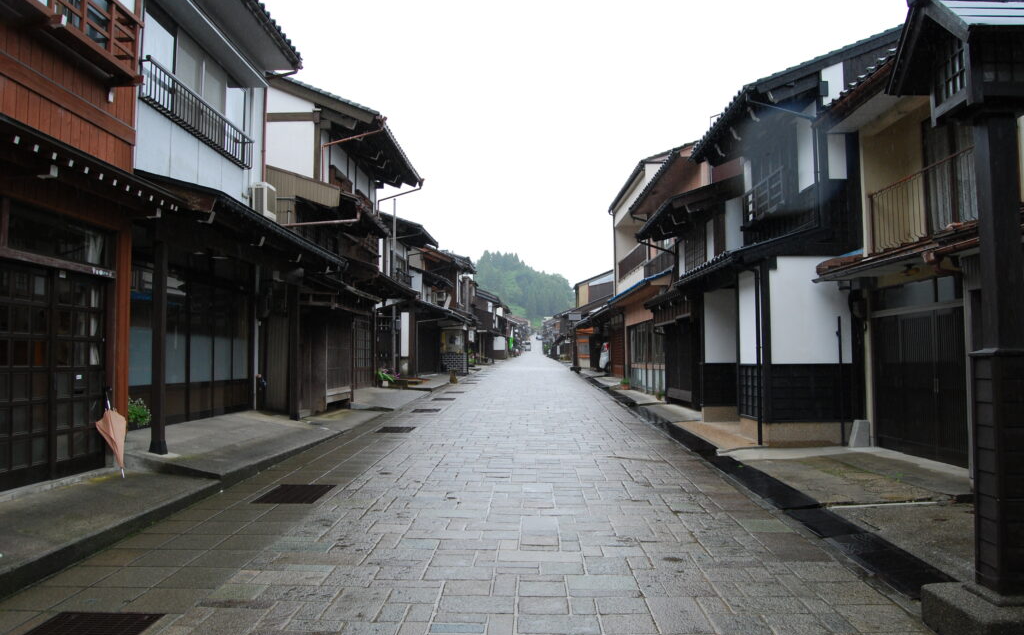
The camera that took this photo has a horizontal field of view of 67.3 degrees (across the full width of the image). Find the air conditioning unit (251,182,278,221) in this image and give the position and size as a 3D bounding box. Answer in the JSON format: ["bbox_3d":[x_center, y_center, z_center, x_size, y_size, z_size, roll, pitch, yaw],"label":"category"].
[{"bbox_3d":[-4.041,-1.849,12.585,0.260,0.570,0.600,0,-3,0],"label":"air conditioning unit"}]

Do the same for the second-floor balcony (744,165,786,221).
[{"bbox_3d":[4.482,-2.051,13.384,0.260,0.580,2.200,0,-3,1],"label":"second-floor balcony"}]

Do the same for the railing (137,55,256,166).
[{"bbox_3d":[-4.016,-2.534,10.036,0.160,0.430,3.300,0,-3,0],"label":"railing"}]

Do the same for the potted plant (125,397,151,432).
[{"bbox_3d":[-4.825,1.242,9.900,0.380,0.460,0.400,0,-3,0],"label":"potted plant"}]

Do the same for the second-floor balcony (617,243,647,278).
[{"bbox_3d":[4.649,-2.164,29.883,0.100,0.780,6.600,0,-3,0],"label":"second-floor balcony"}]

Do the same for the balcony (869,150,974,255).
[{"bbox_3d":[4.884,-1.340,9.006,0.130,0.770,2.750,0,-3,1],"label":"balcony"}]

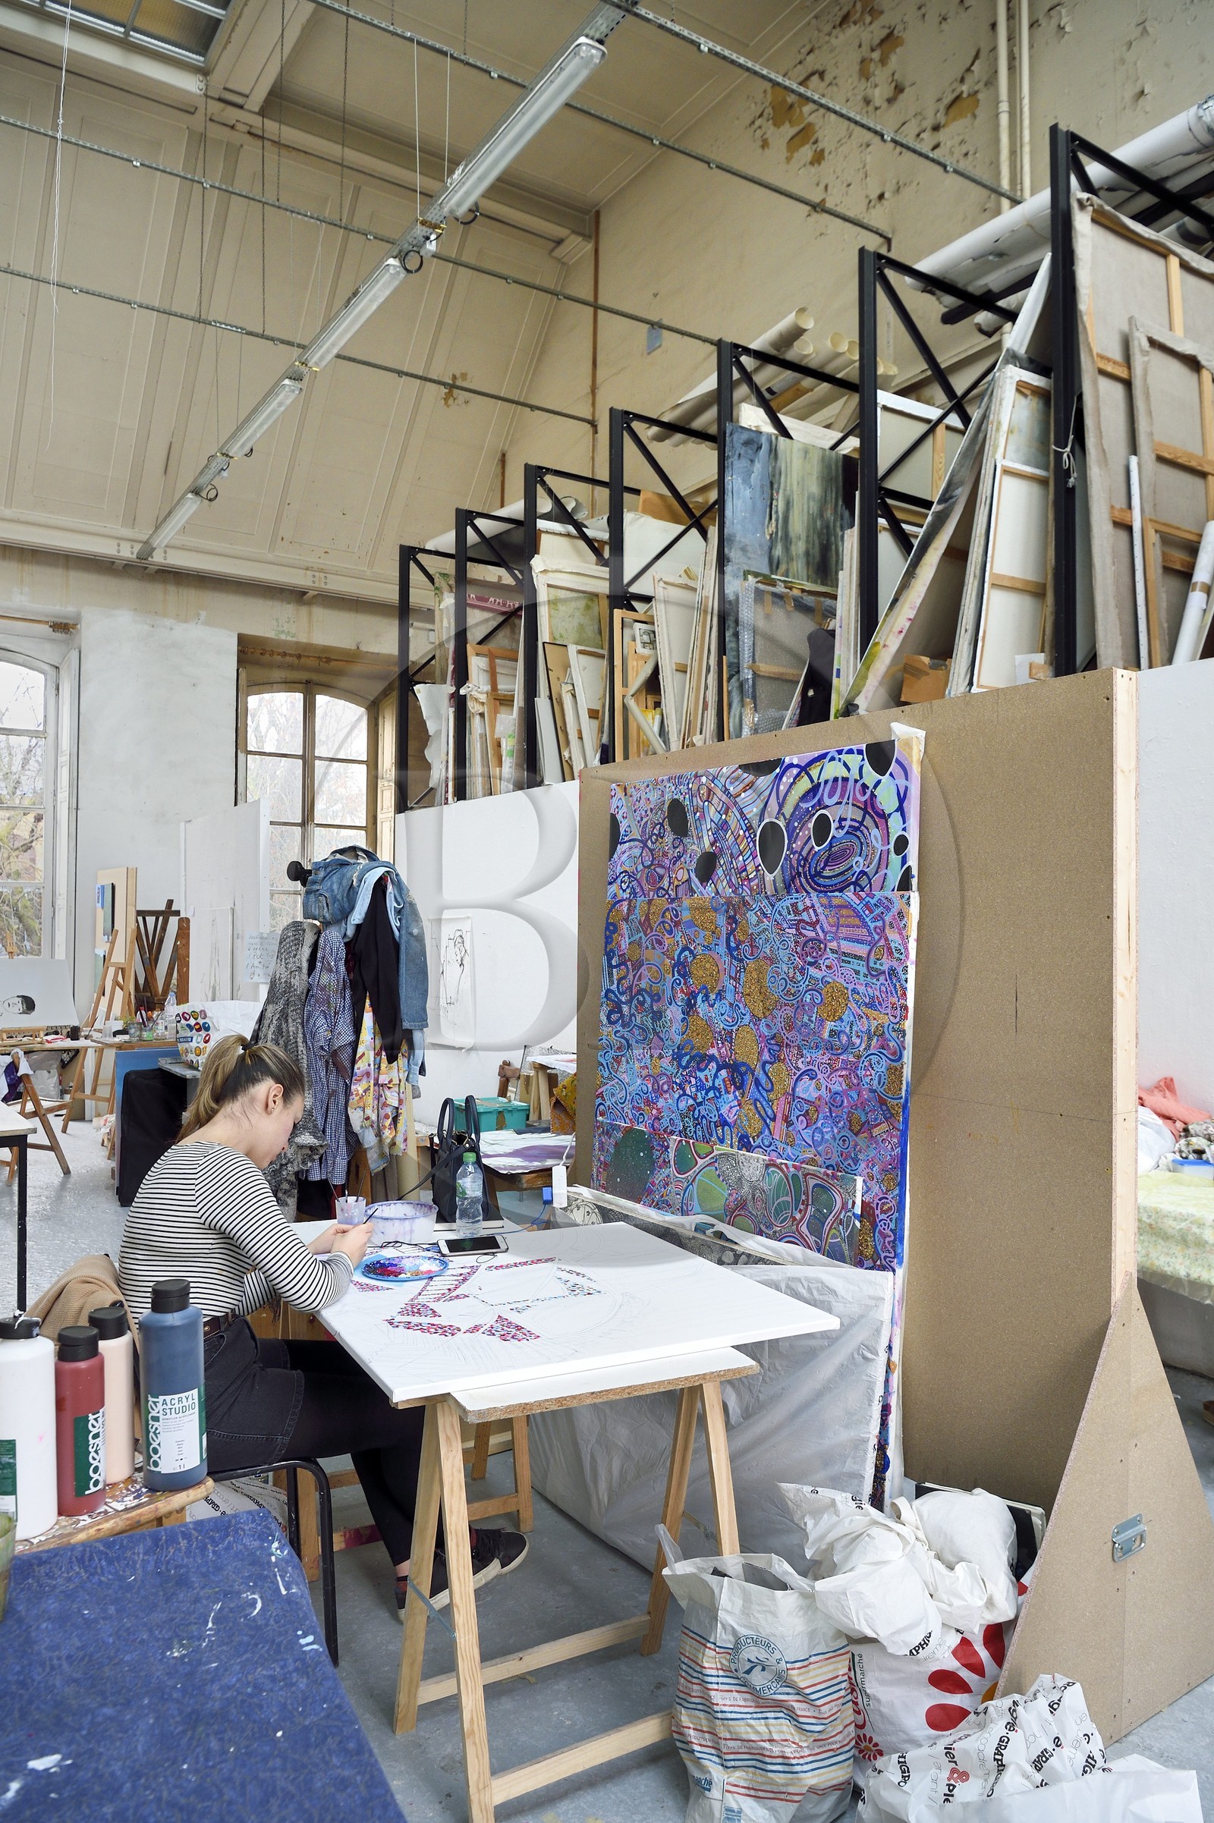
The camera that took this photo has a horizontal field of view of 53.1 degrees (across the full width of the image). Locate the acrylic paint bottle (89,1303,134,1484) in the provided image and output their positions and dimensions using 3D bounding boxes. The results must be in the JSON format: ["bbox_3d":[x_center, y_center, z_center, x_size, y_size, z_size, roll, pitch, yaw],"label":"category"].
[{"bbox_3d":[-0.692,0.672,1.690,0.061,0.224,0.061,0,0,-24],"label":"acrylic paint bottle"}]

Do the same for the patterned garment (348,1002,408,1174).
[{"bbox_3d":[-0.770,0.545,4.050,0.220,0.640,0.180,0,0,-11],"label":"patterned garment"}]

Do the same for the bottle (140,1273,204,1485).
[{"bbox_3d":[-0.598,0.645,1.670,0.083,0.262,0.083,0,0,-25],"label":"bottle"}]

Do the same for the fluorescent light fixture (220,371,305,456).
[{"bbox_3d":[-2.050,-2.925,7.200,0.115,0.105,1.210,0,0,-32],"label":"fluorescent light fixture"}]

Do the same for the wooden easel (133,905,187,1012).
[{"bbox_3d":[-3.140,0.780,8.450,0.550,1.660,0.500,0,0,-27],"label":"wooden easel"}]

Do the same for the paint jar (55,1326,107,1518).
[{"bbox_3d":[-0.689,0.663,1.590,0.059,0.226,0.059,0,0,26],"label":"paint jar"}]

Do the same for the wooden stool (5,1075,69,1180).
[{"bbox_3d":[-3.670,1.320,7.730,0.440,0.740,0.470,0,0,34],"label":"wooden stool"}]

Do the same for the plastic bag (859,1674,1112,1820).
[{"bbox_3d":[0.660,1.495,2.140,0.410,0.210,0.330,0,0,6],"label":"plastic bag"}]

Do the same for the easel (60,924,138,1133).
[{"bbox_3d":[-3.730,0.920,9.480,0.640,1.560,0.700,0,0,38],"label":"easel"}]

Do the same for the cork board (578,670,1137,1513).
[{"bbox_3d":[0.477,0.570,3.220,0.085,2.080,2.010,0,0,-32],"label":"cork board"}]

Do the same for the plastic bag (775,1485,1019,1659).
[{"bbox_3d":[0.570,1.280,2.370,0.430,0.250,0.280,0,0,-33],"label":"plastic bag"}]

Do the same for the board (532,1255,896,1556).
[{"bbox_3d":[0.190,1.242,3.115,0.045,0.885,1.300,11,-6,-35],"label":"board"}]

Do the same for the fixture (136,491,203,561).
[{"bbox_3d":[-3.390,-3.040,9.500,0.150,0.120,1.420,0,0,-33],"label":"fixture"}]

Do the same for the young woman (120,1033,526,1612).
[{"bbox_3d":[-0.644,0.940,2.790,0.920,1.320,0.470,0,0,-31],"label":"young woman"}]

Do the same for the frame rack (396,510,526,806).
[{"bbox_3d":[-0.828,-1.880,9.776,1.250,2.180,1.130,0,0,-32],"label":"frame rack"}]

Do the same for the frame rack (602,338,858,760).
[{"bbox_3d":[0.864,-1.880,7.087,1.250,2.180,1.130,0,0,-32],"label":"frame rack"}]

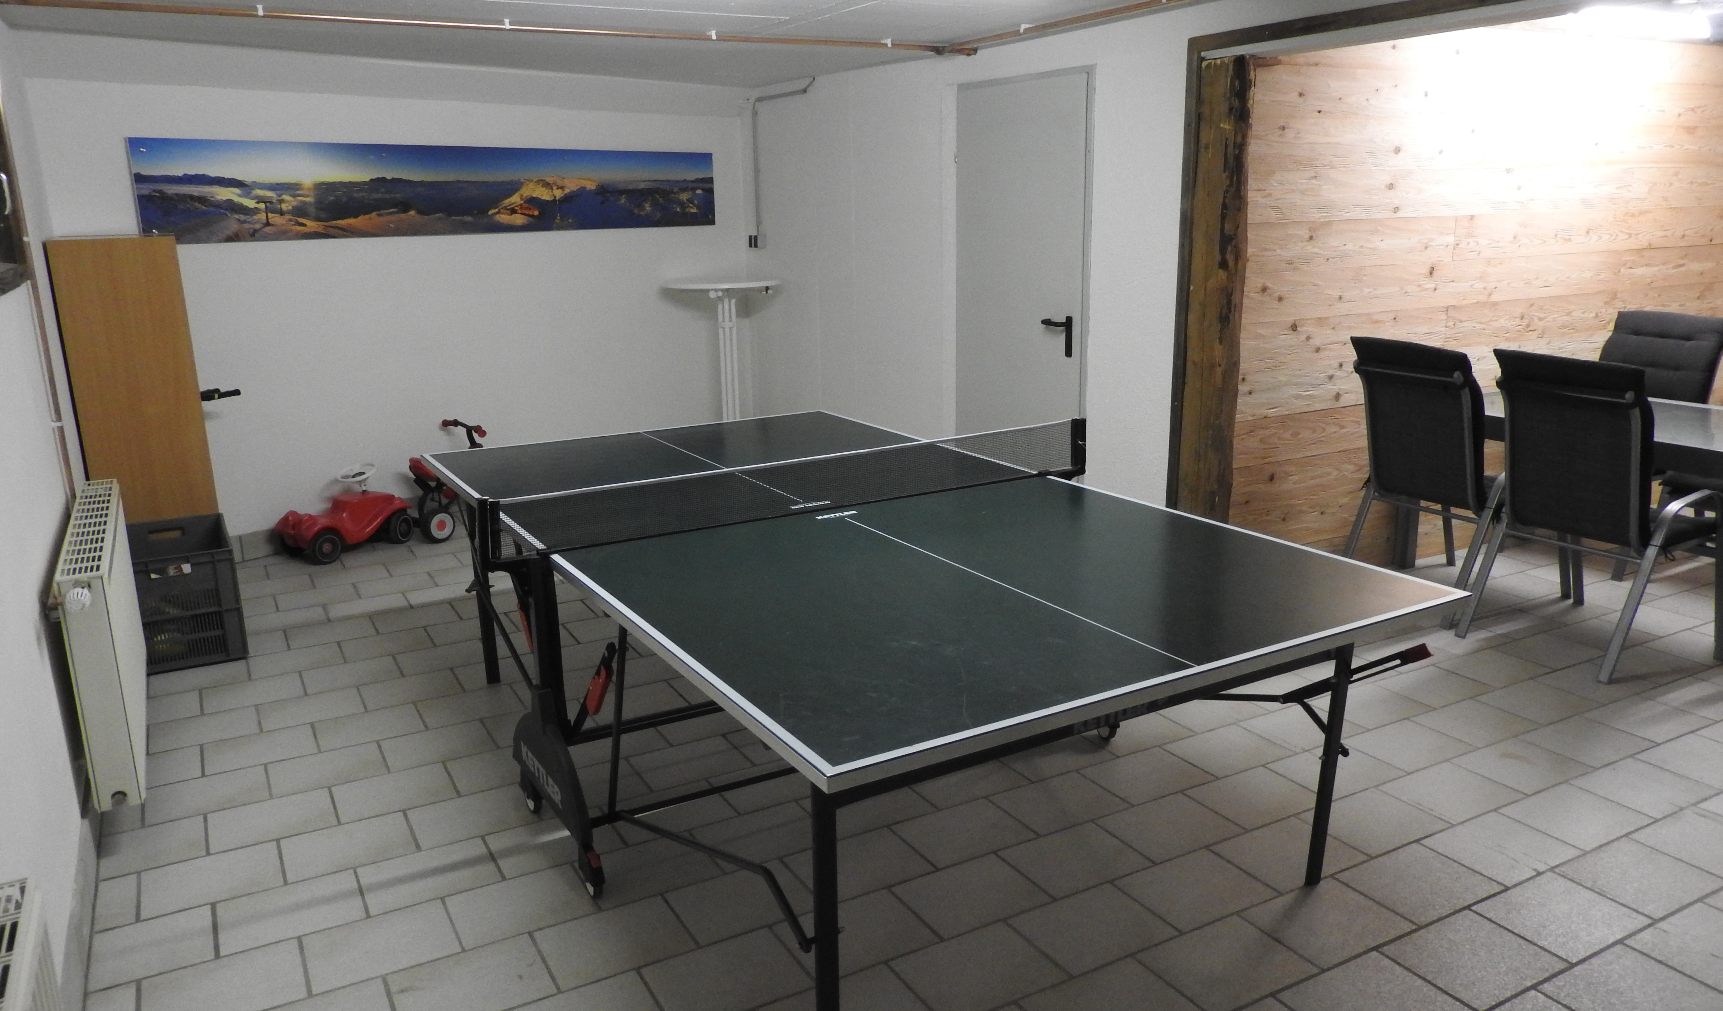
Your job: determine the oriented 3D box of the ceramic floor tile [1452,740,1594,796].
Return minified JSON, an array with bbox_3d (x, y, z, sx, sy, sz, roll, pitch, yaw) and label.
[{"bbox_3d":[1.867,0.739,3.367,0.299,0.010,0.236,-8,16,-28],"label":"ceramic floor tile"}]

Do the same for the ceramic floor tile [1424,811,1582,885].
[{"bbox_3d":[1.577,0.847,2.943,0.299,0.010,0.236,-8,16,-28],"label":"ceramic floor tile"}]

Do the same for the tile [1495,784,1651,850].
[{"bbox_3d":[1.833,0.802,3.069,0.297,0.012,0.234,-8,16,-28],"label":"tile"}]

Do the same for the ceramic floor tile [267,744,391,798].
[{"bbox_3d":[-1.522,0.756,3.409,0.297,0.012,0.234,-8,16,-28],"label":"ceramic floor tile"}]

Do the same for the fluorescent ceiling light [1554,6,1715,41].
[{"bbox_3d":[2.907,-1.813,4.505,1.030,0.095,0.110,-7,15,-24],"label":"fluorescent ceiling light"}]

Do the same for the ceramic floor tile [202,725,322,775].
[{"bbox_3d":[-1.788,0.730,3.554,0.298,0.010,0.225,-8,16,-28],"label":"ceramic floor tile"}]

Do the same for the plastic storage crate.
[{"bbox_3d":[-2.513,0.316,4.363,0.400,0.415,0.600,-9,16,-30],"label":"plastic storage crate"}]

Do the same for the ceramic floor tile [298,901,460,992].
[{"bbox_3d":[-1.045,0.960,2.598,0.299,0.010,0.236,-8,16,-28],"label":"ceramic floor tile"}]

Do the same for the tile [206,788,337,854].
[{"bbox_3d":[-1.547,0.830,3.140,0.299,0.010,0.236,-8,16,-28],"label":"tile"}]

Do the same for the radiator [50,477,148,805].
[{"bbox_3d":[-2.143,0.335,3.410,0.095,0.594,1.217,-8,16,-28],"label":"radiator"}]

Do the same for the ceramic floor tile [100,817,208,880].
[{"bbox_3d":[-1.783,0.864,3.012,0.227,0.010,0.236,-8,16,-28],"label":"ceramic floor tile"}]

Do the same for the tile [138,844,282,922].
[{"bbox_3d":[-1.549,0.895,2.852,0.297,0.012,0.234,-8,16,-28],"label":"tile"}]

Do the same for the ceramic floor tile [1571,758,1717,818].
[{"bbox_3d":[2.117,0.767,3.233,0.298,0.010,0.225,-8,16,-28],"label":"ceramic floor tile"}]

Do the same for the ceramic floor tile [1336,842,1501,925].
[{"bbox_3d":[1.302,0.886,2.794,0.298,0.010,0.225,-8,16,-28],"label":"ceramic floor tile"}]

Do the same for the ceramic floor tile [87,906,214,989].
[{"bbox_3d":[-1.542,0.964,2.600,0.231,0.010,0.236,-8,16,-28],"label":"ceramic floor tile"}]

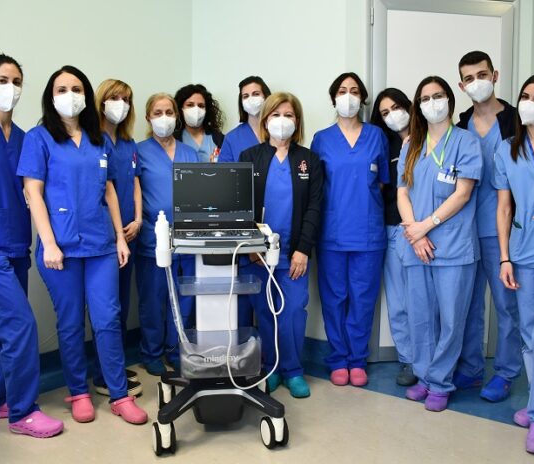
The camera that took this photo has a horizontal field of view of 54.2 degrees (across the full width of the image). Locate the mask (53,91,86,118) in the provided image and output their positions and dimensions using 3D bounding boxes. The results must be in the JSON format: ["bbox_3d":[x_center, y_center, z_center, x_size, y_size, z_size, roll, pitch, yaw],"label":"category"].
[{"bbox_3d":[-0.946,-0.611,2.500,0.147,0.122,0.088,-3,6,-25],"label":"mask"}]

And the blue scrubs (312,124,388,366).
[{"bbox_3d":[0.480,0.067,3.020,0.430,1.410,0.280,0,5,6],"label":"blue scrubs"}]

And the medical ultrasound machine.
[{"bbox_3d":[-0.223,0.295,2.395,0.540,1.210,0.560,-1,5,-8],"label":"medical ultrasound machine"}]

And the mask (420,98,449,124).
[{"bbox_3d":[0.786,-0.566,2.450,0.140,0.135,0.090,-8,3,16],"label":"mask"}]

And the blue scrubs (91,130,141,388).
[{"bbox_3d":[-0.833,0.156,2.825,0.390,1.360,0.280,-4,7,-34],"label":"blue scrubs"}]

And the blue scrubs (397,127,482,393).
[{"bbox_3d":[0.846,0.146,2.566,0.420,1.310,0.290,3,6,28],"label":"blue scrubs"}]

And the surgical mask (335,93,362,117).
[{"bbox_3d":[0.428,-0.665,2.742,0.140,0.140,0.090,1,5,8],"label":"surgical mask"}]

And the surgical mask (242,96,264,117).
[{"bbox_3d":[-0.083,-0.767,3.190,0.134,0.117,0.085,-9,7,-7],"label":"surgical mask"}]

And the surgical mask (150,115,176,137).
[{"bbox_3d":[-0.589,-0.608,2.980,0.140,0.120,0.085,-2,6,-14],"label":"surgical mask"}]

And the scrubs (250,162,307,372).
[{"bbox_3d":[0.071,0.181,2.744,0.410,1.206,0.270,-1,6,-2],"label":"scrubs"}]

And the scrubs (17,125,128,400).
[{"bbox_3d":[-0.895,0.163,2.404,0.500,1.290,0.310,-2,6,-28],"label":"scrubs"}]

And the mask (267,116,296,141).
[{"bbox_3d":[0.076,-0.533,2.690,0.145,0.122,0.085,0,5,0],"label":"mask"}]

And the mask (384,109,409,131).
[{"bbox_3d":[0.727,-0.623,2.930,0.140,0.112,0.085,-20,-1,17],"label":"mask"}]

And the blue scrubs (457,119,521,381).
[{"bbox_3d":[1.127,0.096,2.668,0.460,1.350,0.320,3,6,25],"label":"blue scrubs"}]

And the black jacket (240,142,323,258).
[{"bbox_3d":[0.068,-0.171,2.830,0.460,0.610,0.280,-1,5,0],"label":"black jacket"}]

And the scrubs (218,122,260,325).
[{"bbox_3d":[-0.097,0.043,3.065,0.460,1.360,0.280,-1,5,-15],"label":"scrubs"}]

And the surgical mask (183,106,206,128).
[{"bbox_3d":[-0.443,-0.704,3.210,0.134,0.117,0.085,-3,6,-22],"label":"surgical mask"}]

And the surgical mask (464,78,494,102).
[{"bbox_3d":[1.122,-0.751,2.770,0.148,0.117,0.088,-11,0,26],"label":"surgical mask"}]

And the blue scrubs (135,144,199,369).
[{"bbox_3d":[-0.584,0.128,3.065,0.400,1.338,0.280,-2,6,-19],"label":"blue scrubs"}]

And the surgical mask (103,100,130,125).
[{"bbox_3d":[-0.796,-0.639,2.780,0.138,0.120,0.085,4,3,-24],"label":"surgical mask"}]

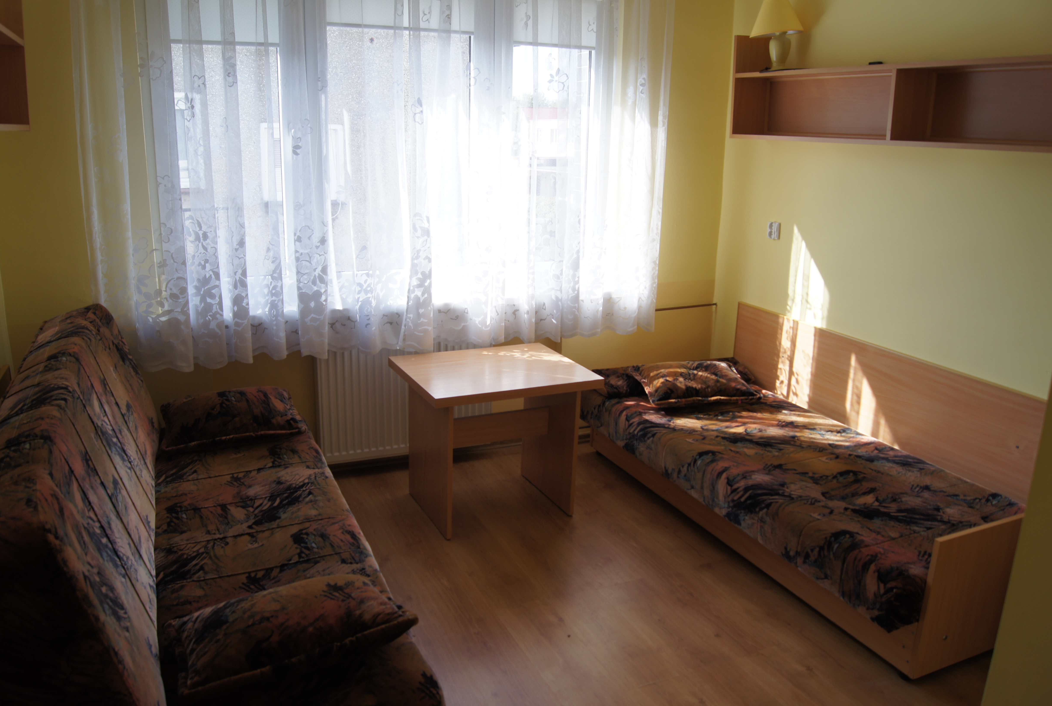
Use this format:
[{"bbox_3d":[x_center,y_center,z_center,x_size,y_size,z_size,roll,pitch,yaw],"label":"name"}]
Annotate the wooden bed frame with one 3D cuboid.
[{"bbox_3d":[1.080,0.369,3.155,0.939,0.712,1.959,-5,17,-23],"label":"wooden bed frame"}]

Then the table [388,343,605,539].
[{"bbox_3d":[-0.146,0.354,3.311,0.701,0.606,0.597,-6,17,-25],"label":"table"}]

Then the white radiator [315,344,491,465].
[{"bbox_3d":[-0.542,0.159,3.605,0.800,0.600,0.100,-5,17,-23],"label":"white radiator"}]

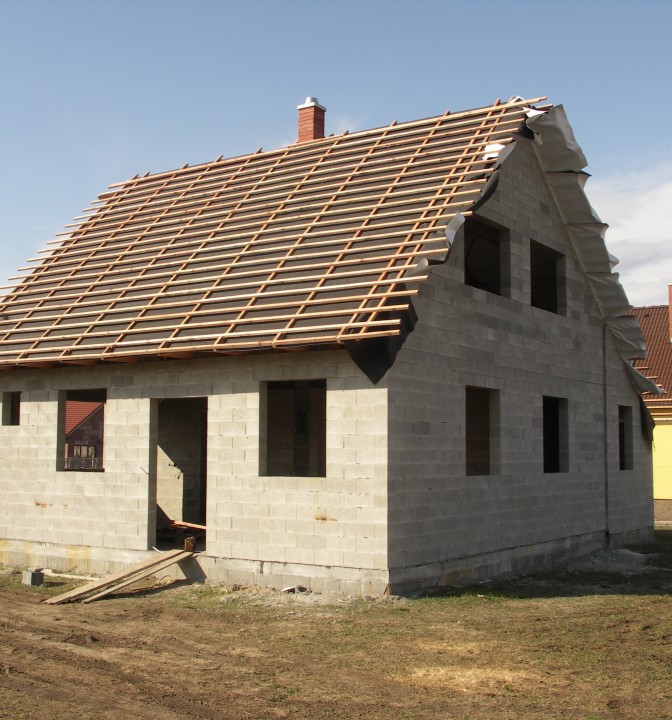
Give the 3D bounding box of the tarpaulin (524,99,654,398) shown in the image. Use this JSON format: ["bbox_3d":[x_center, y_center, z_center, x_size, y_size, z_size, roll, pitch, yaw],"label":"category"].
[{"bbox_3d":[5.267,-1.907,18.342,0.800,4.800,6.000,-3,-6,35],"label":"tarpaulin"}]

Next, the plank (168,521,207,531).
[{"bbox_3d":[-2.834,3.167,17.534,0.150,0.050,2.100,3,-6,-27],"label":"plank"}]

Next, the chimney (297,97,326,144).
[{"bbox_3d":[-0.501,-4.913,19.158,0.470,1.150,0.450,-3,-6,34],"label":"chimney"}]

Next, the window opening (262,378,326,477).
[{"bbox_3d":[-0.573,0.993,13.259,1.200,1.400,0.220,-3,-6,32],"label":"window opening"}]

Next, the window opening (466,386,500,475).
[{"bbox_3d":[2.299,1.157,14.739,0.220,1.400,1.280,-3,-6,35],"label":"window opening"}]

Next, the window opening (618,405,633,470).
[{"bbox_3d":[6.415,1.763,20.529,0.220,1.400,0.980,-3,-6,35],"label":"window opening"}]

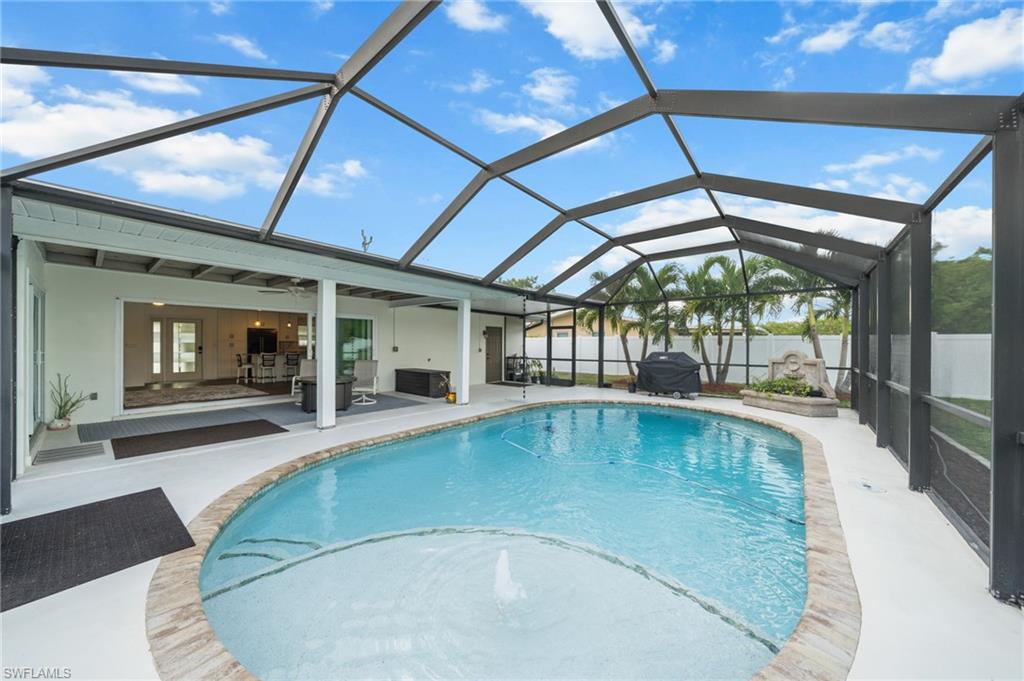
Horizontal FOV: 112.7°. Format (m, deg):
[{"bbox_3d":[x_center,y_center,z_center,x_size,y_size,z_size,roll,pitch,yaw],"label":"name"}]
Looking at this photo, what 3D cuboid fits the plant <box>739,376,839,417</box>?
[{"bbox_3d":[5.930,1.190,7.520,0.560,0.660,1.860,0,0,-19],"label":"plant"}]

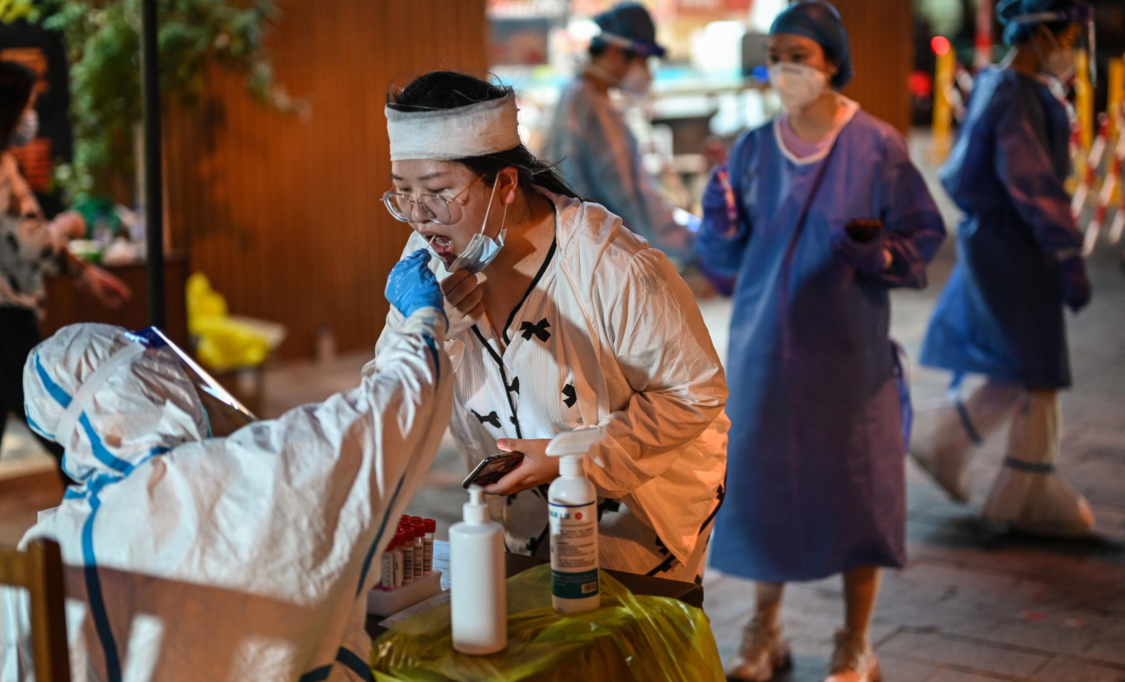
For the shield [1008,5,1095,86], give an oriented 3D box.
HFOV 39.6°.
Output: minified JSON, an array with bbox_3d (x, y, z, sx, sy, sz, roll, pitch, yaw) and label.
[{"bbox_3d":[1.447,-0.876,4.631,0.250,0.235,0.200,-7,10,6],"label":"shield"}]

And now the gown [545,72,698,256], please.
[{"bbox_3d":[0.182,-0.293,5.037,0.460,1.120,0.500,2,11,11],"label":"gown"}]

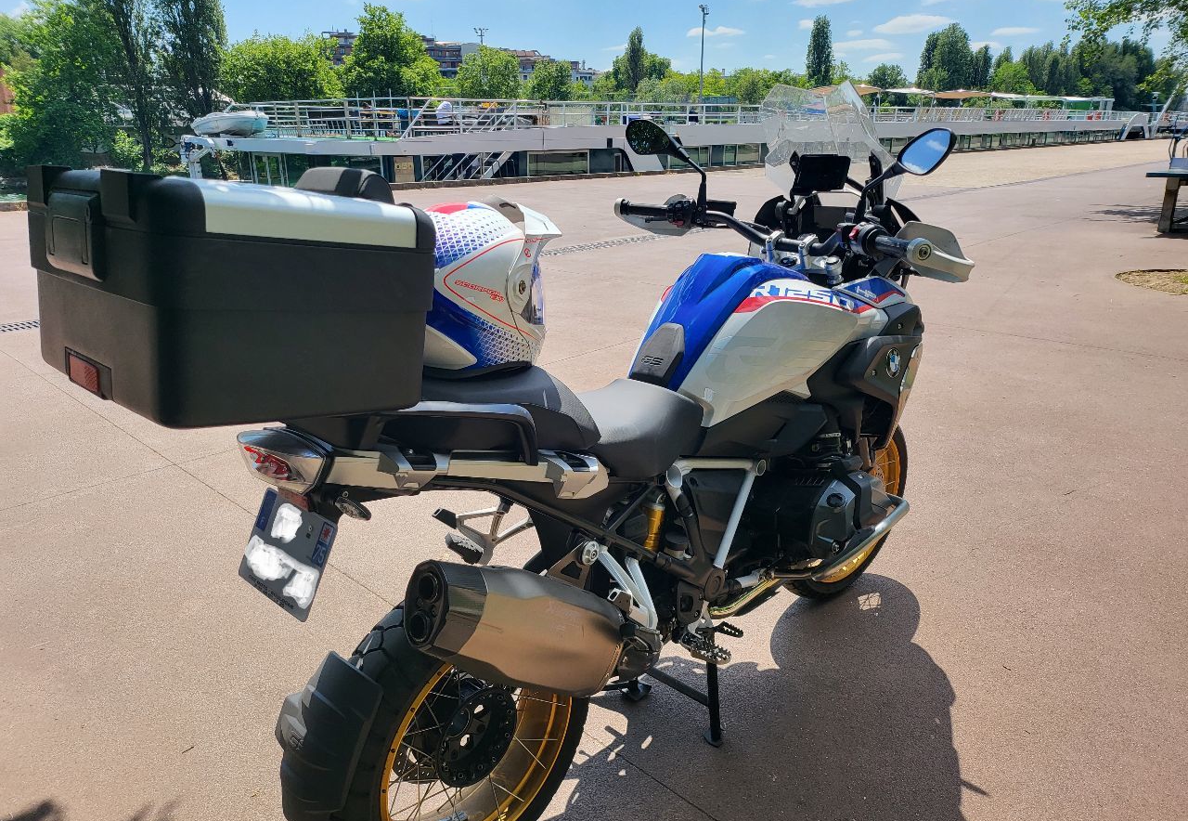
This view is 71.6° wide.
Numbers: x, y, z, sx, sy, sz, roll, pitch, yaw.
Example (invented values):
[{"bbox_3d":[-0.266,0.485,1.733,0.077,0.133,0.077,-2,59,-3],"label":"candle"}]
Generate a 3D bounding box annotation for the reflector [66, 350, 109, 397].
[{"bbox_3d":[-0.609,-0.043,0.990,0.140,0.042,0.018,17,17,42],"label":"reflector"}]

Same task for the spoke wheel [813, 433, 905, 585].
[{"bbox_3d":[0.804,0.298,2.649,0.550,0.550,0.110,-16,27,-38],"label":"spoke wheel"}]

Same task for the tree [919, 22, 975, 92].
[{"bbox_3d":[60.532,-57.972,143.748,9.232,16.408,8.771,7,20,20],"label":"tree"}]

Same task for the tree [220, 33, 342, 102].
[{"bbox_3d":[-24.914,-26.125,66.798,9.438,7.492,8.966,-7,20,-18],"label":"tree"}]

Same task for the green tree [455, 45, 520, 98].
[{"bbox_3d":[-10.145,-30.936,80.081,6.000,7.734,5.700,-3,19,-6],"label":"green tree"}]

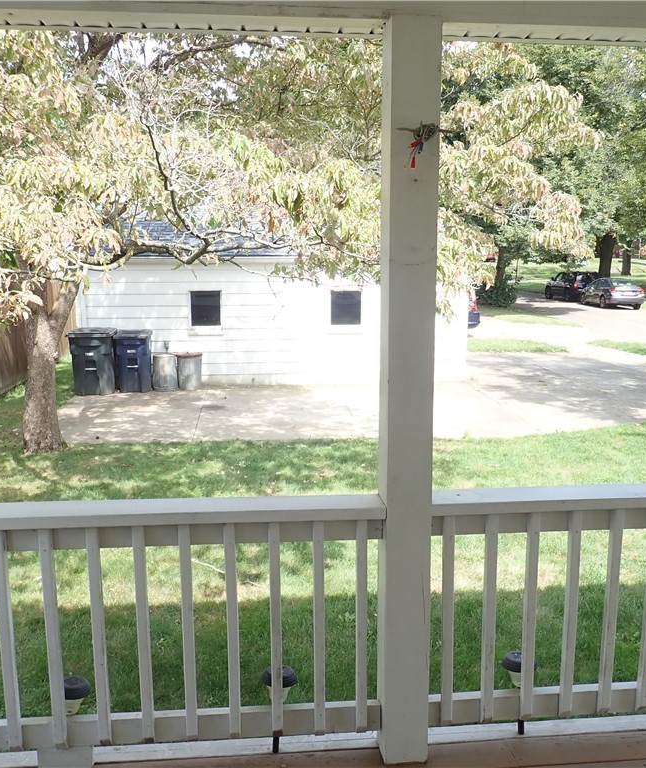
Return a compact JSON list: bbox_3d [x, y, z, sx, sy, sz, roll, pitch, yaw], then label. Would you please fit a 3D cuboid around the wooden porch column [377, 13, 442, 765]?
[{"bbox_3d":[0.263,0.108,2.309,0.140,2.300,0.145,-1,10,-5],"label":"wooden porch column"}]

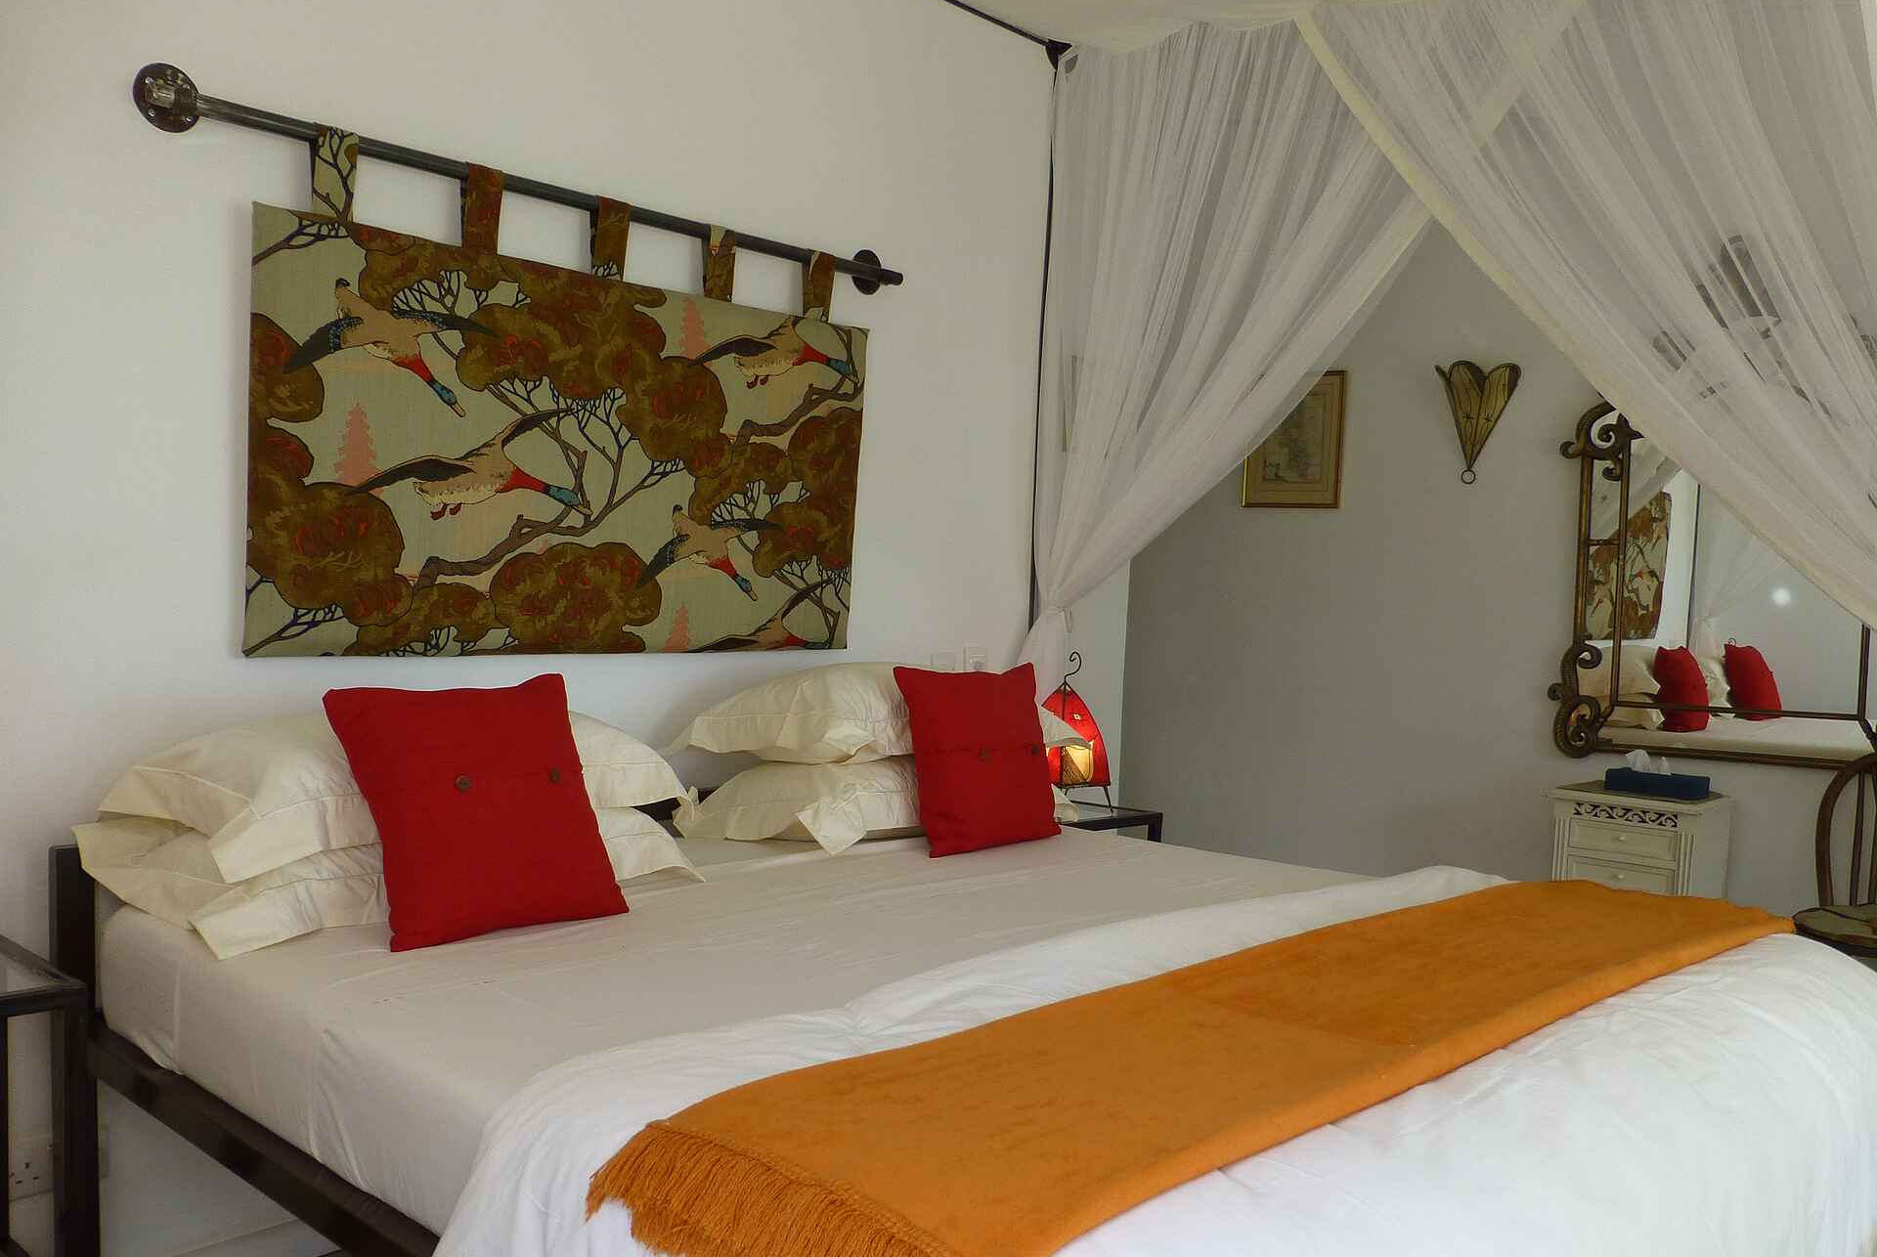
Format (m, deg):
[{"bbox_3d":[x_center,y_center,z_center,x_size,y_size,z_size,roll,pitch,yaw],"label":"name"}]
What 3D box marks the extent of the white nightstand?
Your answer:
[{"bbox_3d":[1.615,0.823,3.006,0.325,0.869,0.370,4,3,42],"label":"white nightstand"}]

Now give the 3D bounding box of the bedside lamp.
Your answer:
[{"bbox_3d":[0.359,0.291,3.565,0.193,0.432,0.190,4,3,42],"label":"bedside lamp"}]

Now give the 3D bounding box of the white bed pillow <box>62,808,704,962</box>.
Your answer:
[{"bbox_3d":[-0.928,0.400,2.298,0.457,0.167,0.870,4,3,42],"label":"white bed pillow"}]

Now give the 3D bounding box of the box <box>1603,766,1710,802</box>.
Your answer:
[{"bbox_3d":[1.697,0.364,3.054,0.208,0.051,0.100,4,3,42],"label":"box"}]

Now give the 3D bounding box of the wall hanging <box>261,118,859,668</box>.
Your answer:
[{"bbox_3d":[-0.690,-0.419,2.736,1.390,0.923,0.051,0,3,-44],"label":"wall hanging"}]

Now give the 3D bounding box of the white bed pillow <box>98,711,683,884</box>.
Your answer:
[{"bbox_3d":[-0.915,0.262,2.288,0.457,0.194,0.860,4,3,42],"label":"white bed pillow"}]

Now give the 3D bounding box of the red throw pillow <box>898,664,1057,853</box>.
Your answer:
[{"bbox_3d":[0.100,0.283,2.940,0.132,0.416,0.415,-20,-13,40],"label":"red throw pillow"}]

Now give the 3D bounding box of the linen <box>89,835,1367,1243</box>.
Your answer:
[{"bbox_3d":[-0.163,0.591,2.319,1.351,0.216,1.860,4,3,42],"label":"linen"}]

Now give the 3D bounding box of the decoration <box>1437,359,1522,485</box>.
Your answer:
[{"bbox_3d":[1.391,-0.534,3.355,0.213,0.308,0.085,4,3,38],"label":"decoration"}]

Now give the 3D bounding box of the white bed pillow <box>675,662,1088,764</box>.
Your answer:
[{"bbox_3d":[-0.103,0.177,3.059,0.457,0.189,0.860,4,3,42],"label":"white bed pillow"}]

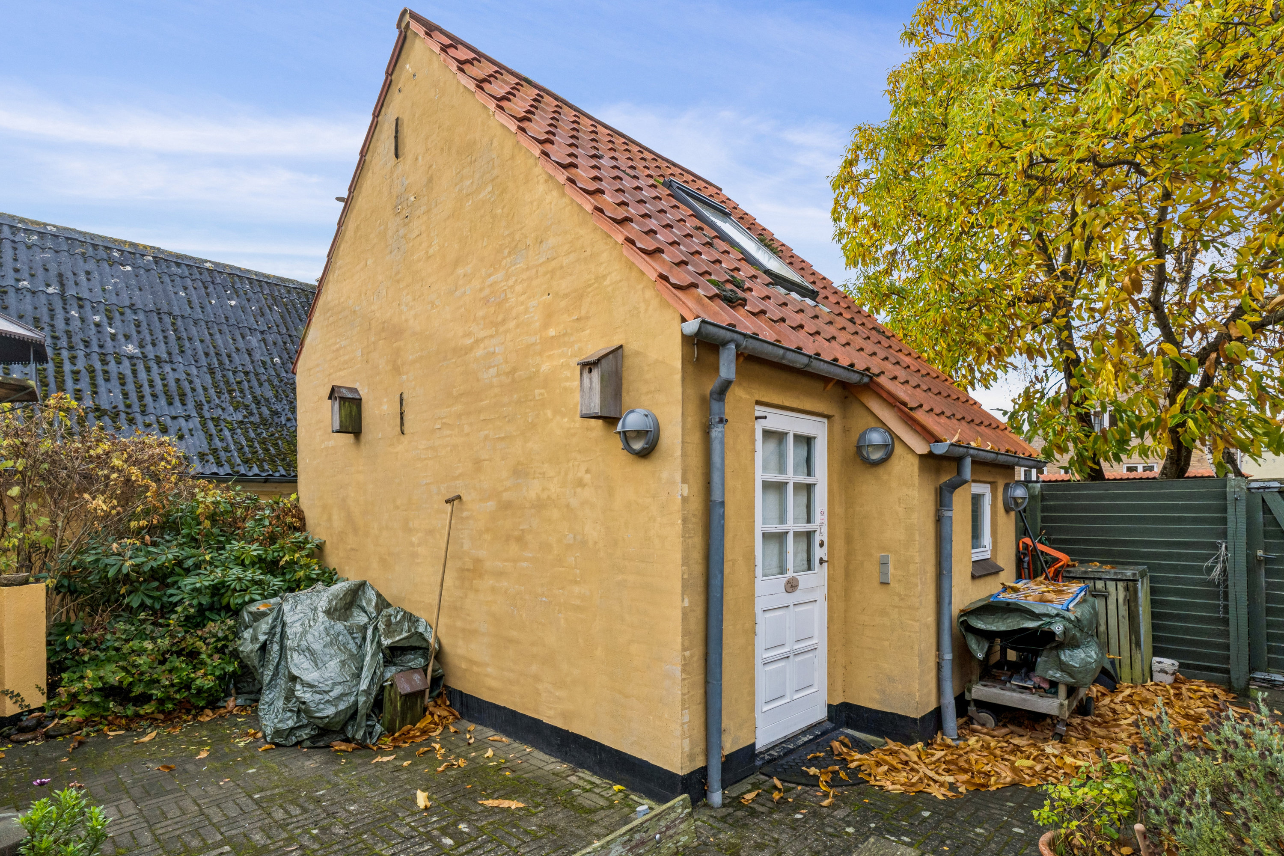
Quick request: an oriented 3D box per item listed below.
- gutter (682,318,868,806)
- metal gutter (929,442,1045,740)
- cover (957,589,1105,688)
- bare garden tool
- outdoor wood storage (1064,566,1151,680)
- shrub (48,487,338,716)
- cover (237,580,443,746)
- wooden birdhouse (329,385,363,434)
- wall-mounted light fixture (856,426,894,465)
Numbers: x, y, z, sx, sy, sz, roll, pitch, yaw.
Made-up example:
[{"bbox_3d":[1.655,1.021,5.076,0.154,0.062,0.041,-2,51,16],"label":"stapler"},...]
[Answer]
[{"bbox_3d":[0.850,0.690,3.680,0.170,2.340,1.770,-4,-6,44],"label":"gutter"},{"bbox_3d":[2.580,1.070,4.710,0.185,1.860,2.220,-4,-6,44],"label":"metal gutter"},{"bbox_3d":[2.806,1.490,4.593,0.740,0.620,0.840,-4,-6,44],"label":"cover"},{"bbox_3d":[-1.475,1.235,4.600,0.170,1.530,0.080,1,-5,44],"label":"bare garden tool"},{"bbox_3d":[4.010,1.686,5.556,0.560,0.960,0.390,-4,-6,44],"label":"outdoor wood storage"},{"bbox_3d":[-3.860,1.330,5.520,1.950,1.580,1.700,-4,-6,44],"label":"shrub"},{"bbox_3d":[-2.120,1.520,4.560,1.080,0.930,1.050,-4,-6,44],"label":"cover"},{"bbox_3d":[-2.651,-0.154,5.754,0.230,0.415,0.220,-4,-6,44],"label":"wooden birdhouse"},{"bbox_3d":[1.500,0.112,4.108,0.250,0.250,0.135,-4,-6,44],"label":"wall-mounted light fixture"}]

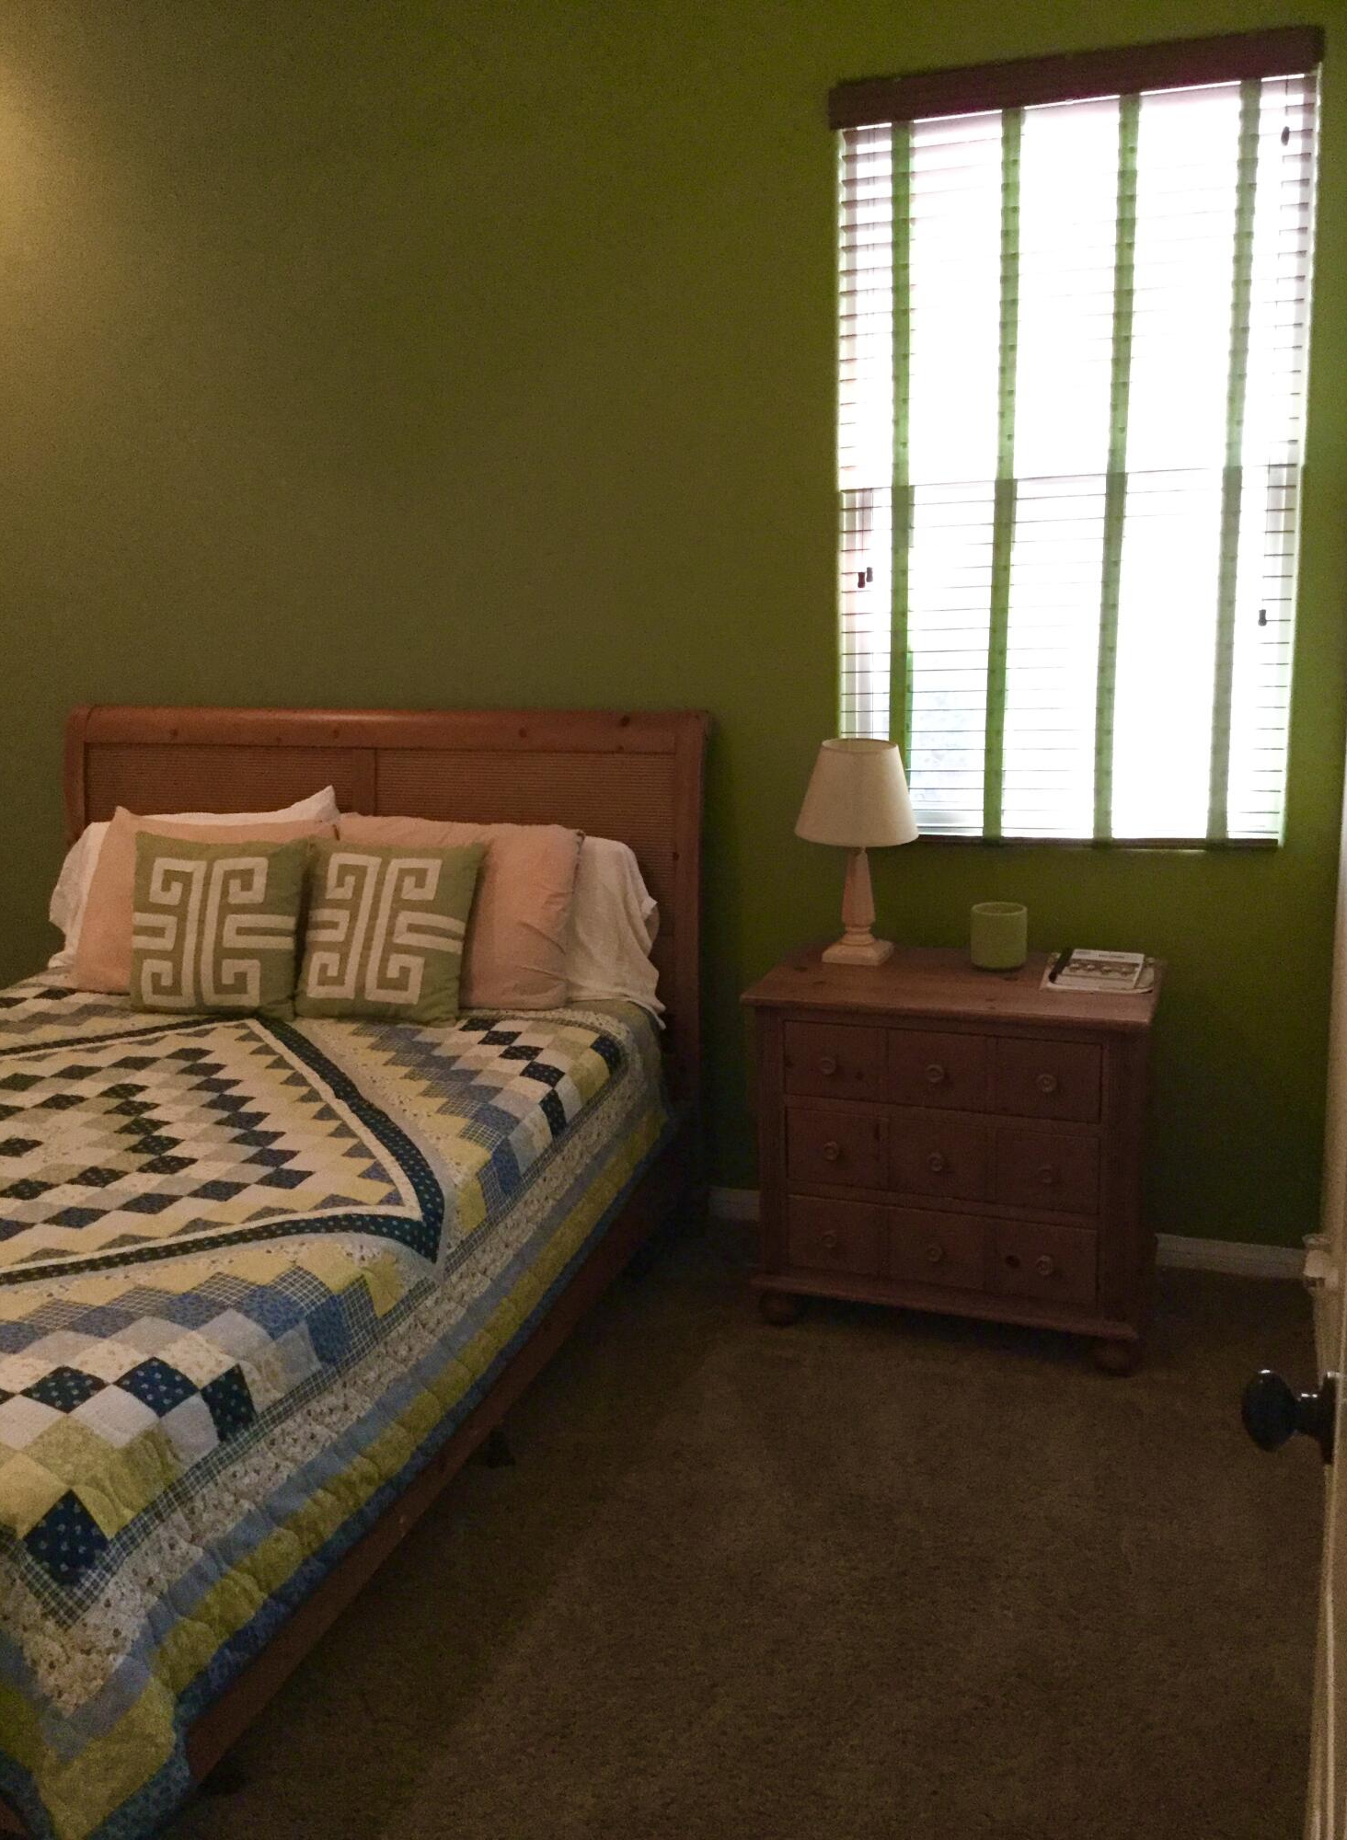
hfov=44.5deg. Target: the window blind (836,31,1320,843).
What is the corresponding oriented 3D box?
[{"bbox_3d":[0.774,-0.901,3.309,0.913,1.500,0.090,3,12,21],"label":"window blind"}]

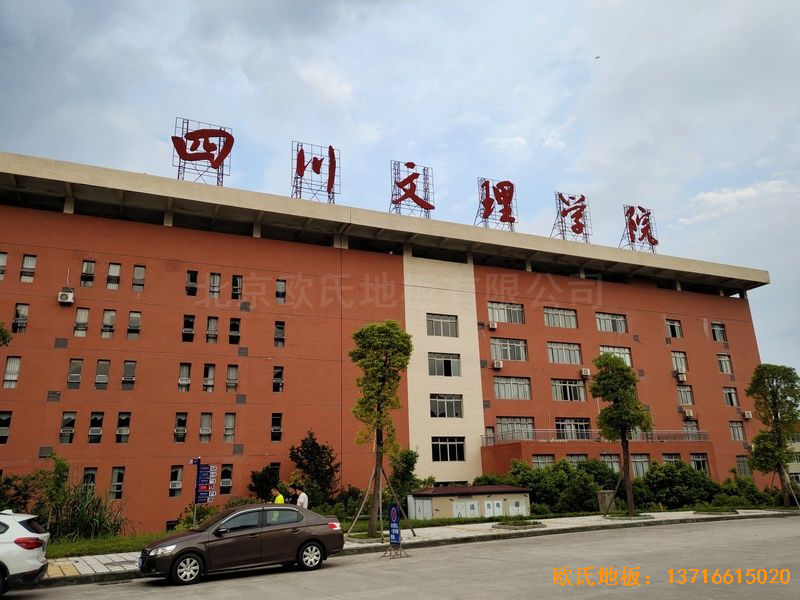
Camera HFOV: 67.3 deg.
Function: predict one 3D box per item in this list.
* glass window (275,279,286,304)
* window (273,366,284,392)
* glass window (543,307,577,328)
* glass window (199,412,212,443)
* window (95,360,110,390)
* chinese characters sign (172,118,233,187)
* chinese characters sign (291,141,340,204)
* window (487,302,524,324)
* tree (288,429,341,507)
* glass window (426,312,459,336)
[{"bbox_3d":[-9.724,-0.654,49.103,0.777,2.051,0.200,5,-18,-22],"label":"glass window"},{"bbox_3d":[-8.740,5.724,43.323,0.722,1.879,0.150,5,-18,-22],"label":"window"},{"bbox_3d":[14.441,1.685,53.987,3.603,1.818,0.150,5,-19,-23],"label":"glass window"},{"bbox_3d":[-13.820,9.115,42.892,0.739,2.049,0.180,5,-18,-23],"label":"glass window"},{"bbox_3d":[-19.263,4.861,38.984,0.735,1.909,0.150,5,-18,-22],"label":"window"},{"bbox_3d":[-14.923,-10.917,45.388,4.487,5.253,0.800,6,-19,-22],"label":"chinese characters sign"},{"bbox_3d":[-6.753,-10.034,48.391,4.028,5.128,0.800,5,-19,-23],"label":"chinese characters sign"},{"bbox_3d":[10.169,1.284,57.160,3.891,2.000,0.200,5,-18,-22],"label":"window"},{"bbox_3d":[-4.250,8.600,29.800,2.550,4.300,2.500,5,-18,-22],"label":"tree"},{"bbox_3d":[3.552,2.139,49.840,2.870,1.907,0.150,5,-18,-22],"label":"glass window"}]

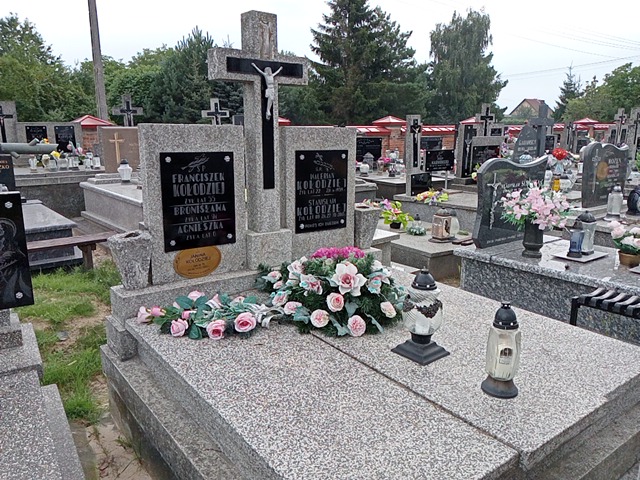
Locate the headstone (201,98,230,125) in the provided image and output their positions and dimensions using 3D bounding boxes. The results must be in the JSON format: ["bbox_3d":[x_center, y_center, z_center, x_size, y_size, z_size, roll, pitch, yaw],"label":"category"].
[{"bbox_3d":[-1.996,-2.255,10.168,0.490,1.000,0.150,-9,16,-36],"label":"headstone"}]

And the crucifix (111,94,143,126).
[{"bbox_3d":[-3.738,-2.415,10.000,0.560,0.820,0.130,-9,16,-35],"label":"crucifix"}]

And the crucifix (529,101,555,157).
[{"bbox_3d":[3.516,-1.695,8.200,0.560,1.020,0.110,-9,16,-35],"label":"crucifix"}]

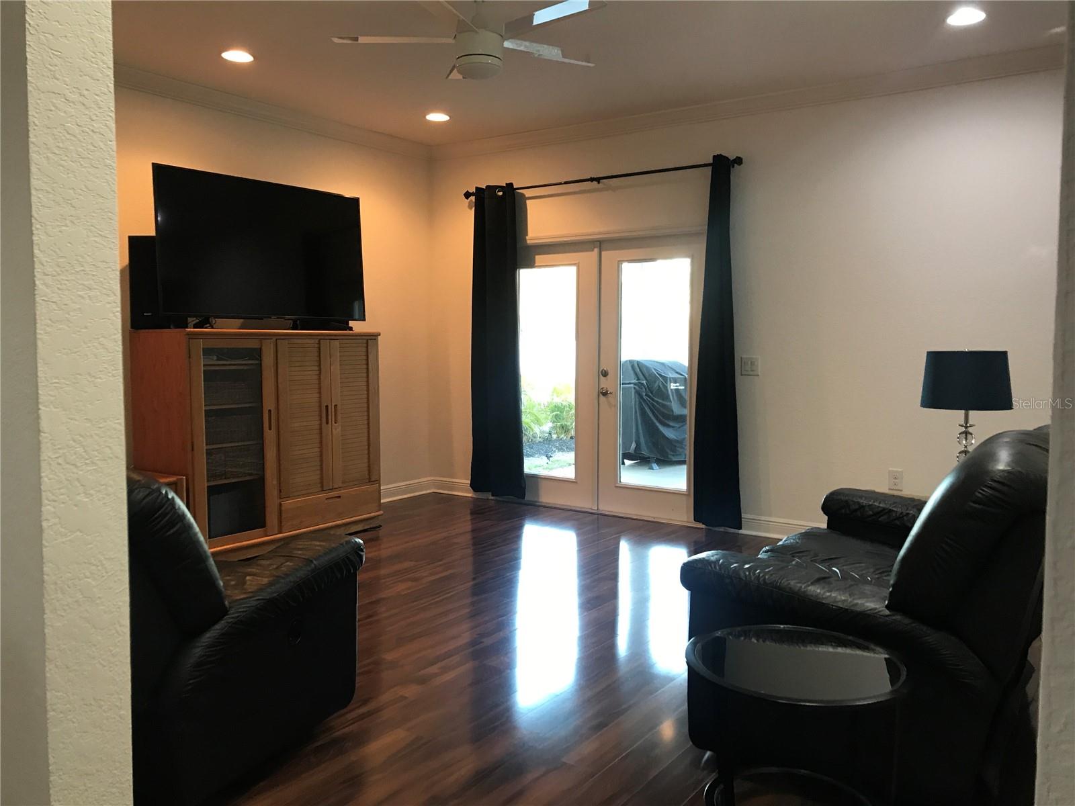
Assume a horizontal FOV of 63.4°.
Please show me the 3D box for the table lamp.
[{"bbox_3d":[2.012,0.105,4.109,0.395,0.715,0.395,3,6,35],"label":"table lamp"}]

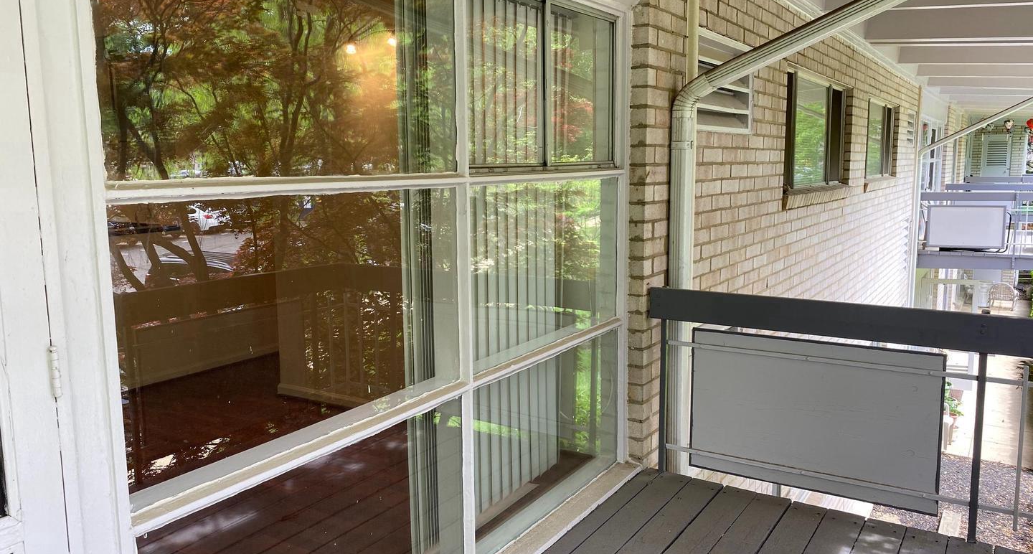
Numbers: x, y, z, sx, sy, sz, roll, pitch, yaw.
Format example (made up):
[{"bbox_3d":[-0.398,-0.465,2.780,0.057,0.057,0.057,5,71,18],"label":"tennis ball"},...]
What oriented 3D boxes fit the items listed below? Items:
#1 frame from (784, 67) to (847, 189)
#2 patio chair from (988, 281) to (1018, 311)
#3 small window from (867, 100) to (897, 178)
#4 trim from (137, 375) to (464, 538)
[{"bbox_3d":[2.322,-1.129,6.099,0.090,0.840,2.200,5,10,33],"label":"frame"},{"bbox_3d":[13.858,0.553,22.084,0.660,0.740,0.620,7,11,42],"label":"patio chair"},{"bbox_3d":[3.967,-1.514,8.576,0.090,0.840,2.140,5,10,33],"label":"small window"},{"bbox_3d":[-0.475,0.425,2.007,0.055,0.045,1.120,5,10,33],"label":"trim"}]

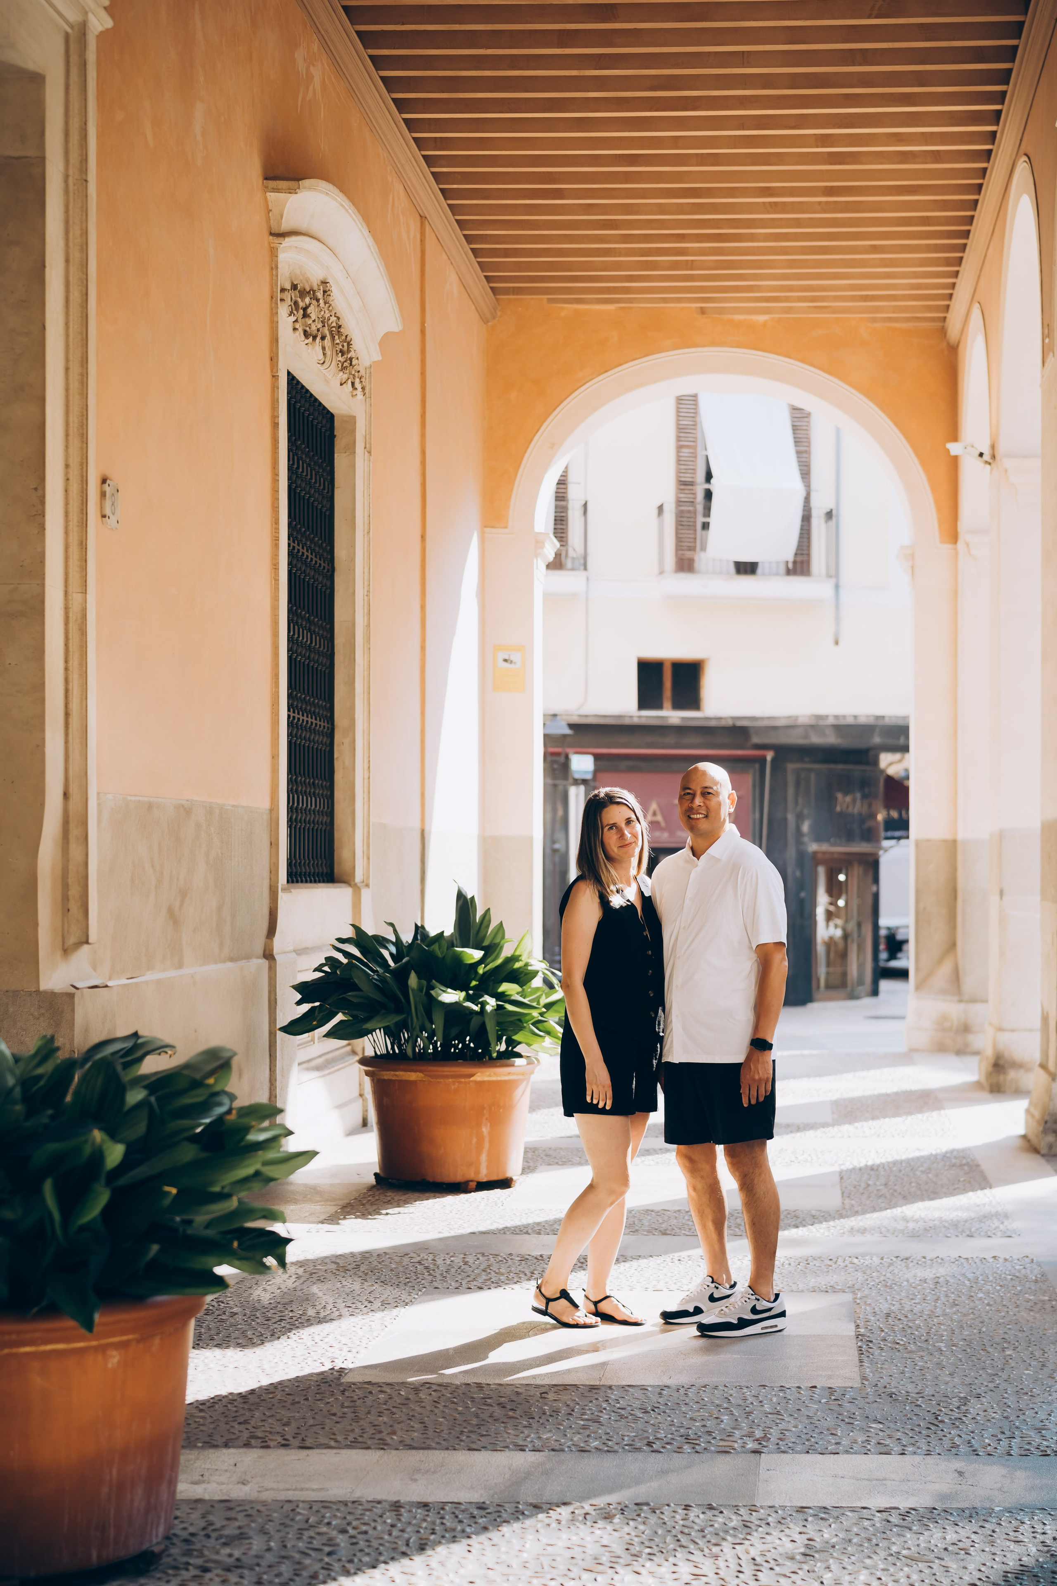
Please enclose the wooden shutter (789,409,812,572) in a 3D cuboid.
[{"bbox_3d":[3.260,-3.870,26.500,0.320,2.500,0.060,0,-1,-12],"label":"wooden shutter"}]

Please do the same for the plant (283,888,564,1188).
[{"bbox_3d":[-0.441,1.094,10.050,1.330,1.310,1.300,0,-1,0],"label":"plant"}]

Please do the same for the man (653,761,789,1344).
[{"bbox_3d":[0.596,0.782,6.880,0.530,1.760,0.390,-1,-1,44],"label":"man"}]

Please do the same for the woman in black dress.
[{"bbox_3d":[0.242,0.819,6.950,0.430,1.680,0.480,-1,-1,42],"label":"woman in black dress"}]

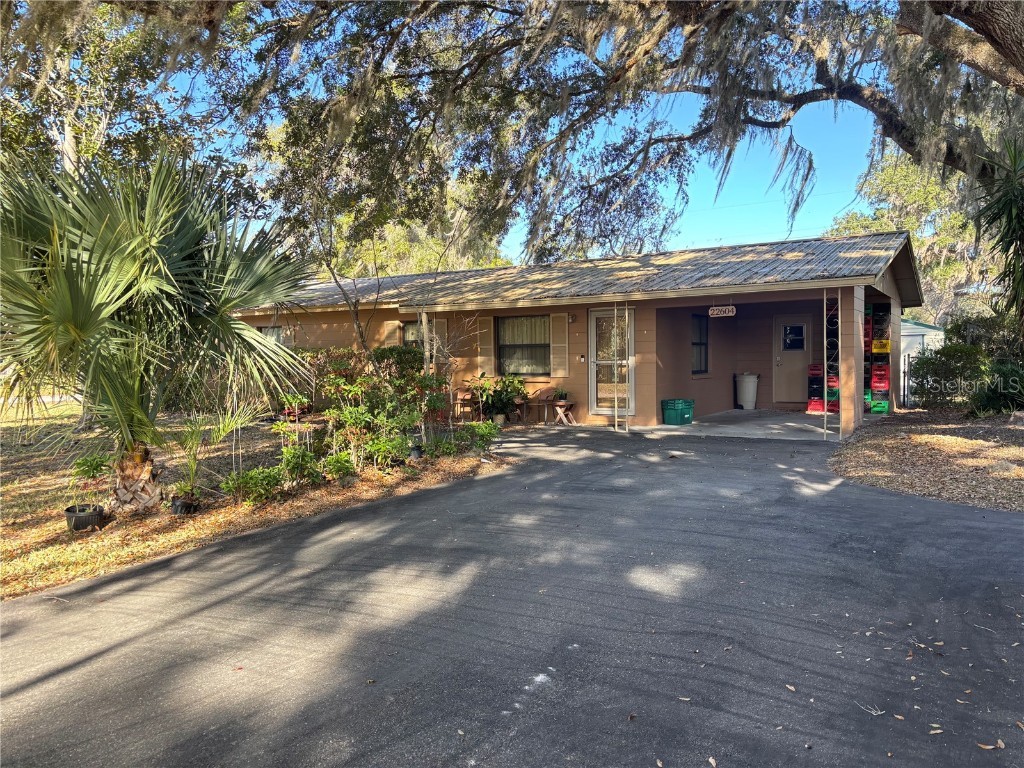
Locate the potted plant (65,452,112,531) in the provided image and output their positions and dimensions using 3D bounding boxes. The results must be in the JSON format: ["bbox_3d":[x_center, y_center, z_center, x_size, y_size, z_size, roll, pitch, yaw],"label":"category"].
[{"bbox_3d":[-3.673,0.928,6.638,0.337,0.660,0.350,-2,2,-29],"label":"potted plant"}]

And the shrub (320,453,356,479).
[{"bbox_3d":[-2.115,0.989,9.365,0.415,0.290,0.380,-1,2,-13],"label":"shrub"}]

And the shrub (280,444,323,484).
[{"bbox_3d":[-2.482,0.934,9.053,0.463,0.425,0.440,-1,2,-15],"label":"shrub"}]

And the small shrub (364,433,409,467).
[{"bbox_3d":[-1.644,0.862,10.055,0.551,0.435,0.500,-1,2,-9],"label":"small shrub"}]

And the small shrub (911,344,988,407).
[{"bbox_3d":[10.596,-0.204,18.663,1.639,1.565,1.700,0,2,30],"label":"small shrub"}]

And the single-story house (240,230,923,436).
[{"bbox_3d":[0.530,-1.218,19.449,16.850,3.800,9.000,0,2,32],"label":"single-story house"}]

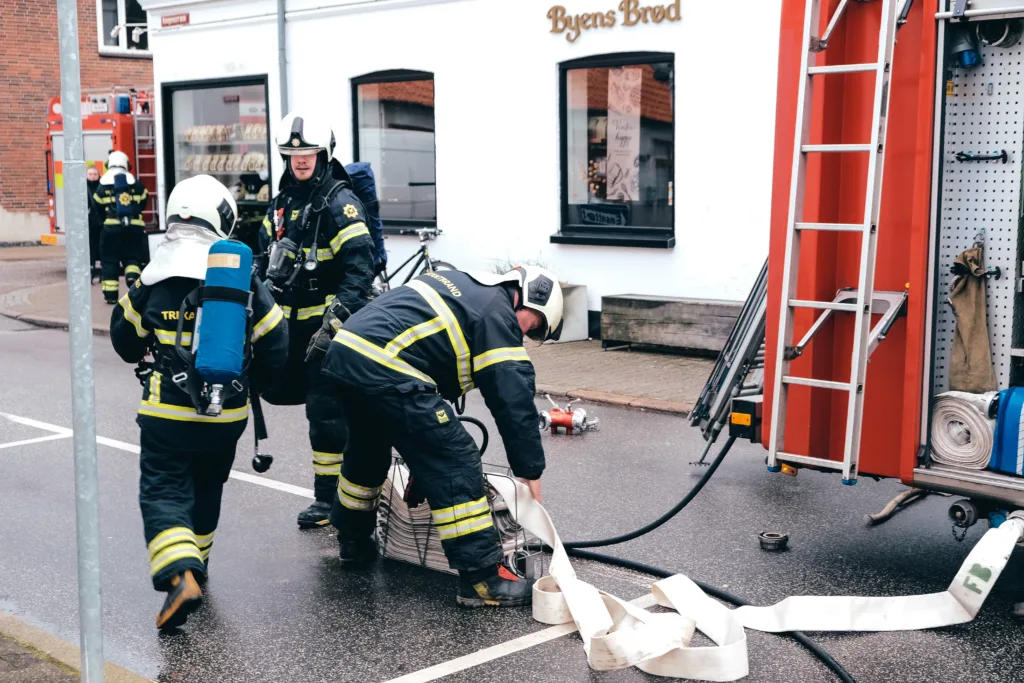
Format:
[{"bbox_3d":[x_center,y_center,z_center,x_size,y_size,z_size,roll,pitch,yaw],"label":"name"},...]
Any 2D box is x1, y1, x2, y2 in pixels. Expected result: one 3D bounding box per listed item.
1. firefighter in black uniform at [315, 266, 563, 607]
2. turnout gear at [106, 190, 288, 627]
[{"bbox_3d":[-0.284,0.328,5.762,0.950,1.270,0.720,-4,8,-24],"label":"firefighter in black uniform"},{"bbox_3d":[-1.181,0.179,5.481,0.620,1.660,0.700,-4,8,-28],"label":"turnout gear"}]

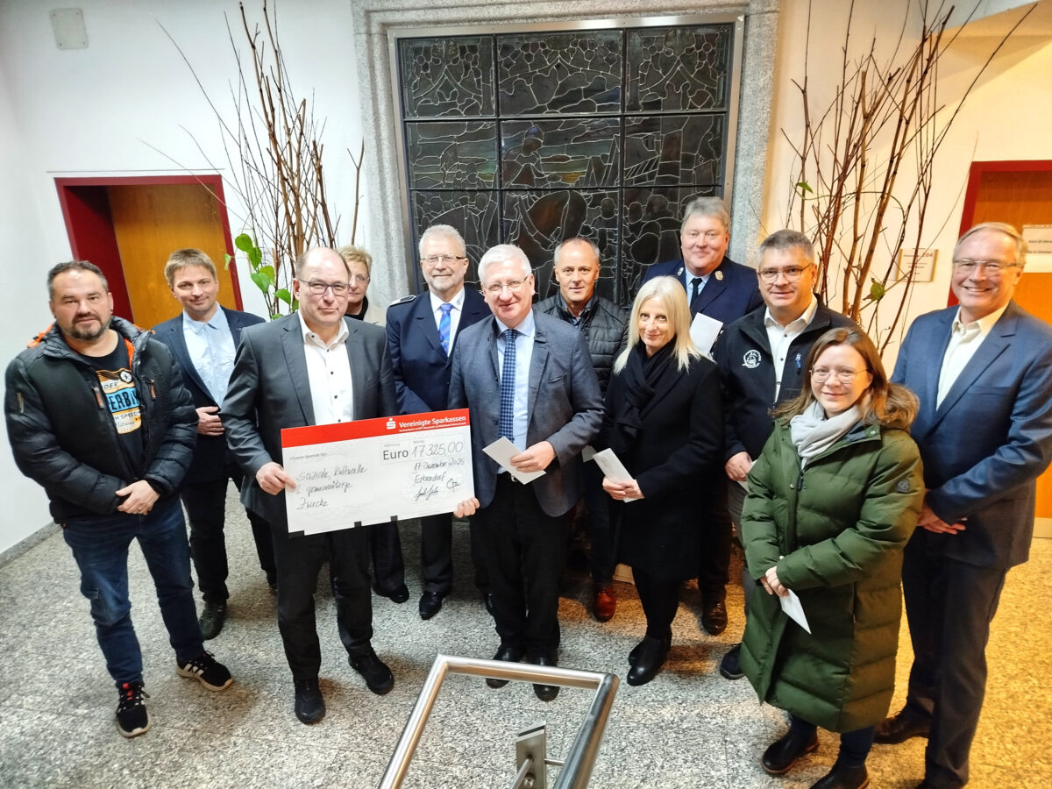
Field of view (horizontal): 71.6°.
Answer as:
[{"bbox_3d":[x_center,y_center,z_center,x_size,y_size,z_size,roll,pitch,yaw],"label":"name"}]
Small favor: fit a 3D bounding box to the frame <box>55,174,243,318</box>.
[{"bbox_3d":[-2.068,-0.296,4.434,0.972,1.989,0.320,1,20,7],"label":"frame"}]

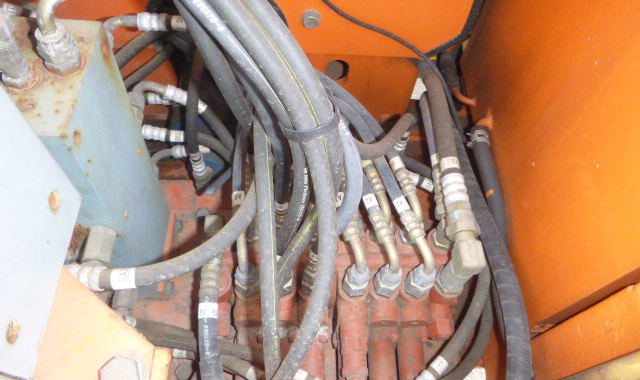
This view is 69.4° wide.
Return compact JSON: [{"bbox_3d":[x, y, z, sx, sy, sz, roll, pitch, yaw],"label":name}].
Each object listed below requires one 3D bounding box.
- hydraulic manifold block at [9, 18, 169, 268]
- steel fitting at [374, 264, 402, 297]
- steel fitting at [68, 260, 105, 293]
[{"bbox_3d":[-0.303,-0.004,0.631,0.101,0.409,0.166,0,56,-5],"label":"hydraulic manifold block"},{"bbox_3d":[0.072,0.092,0.475,0.028,0.029,0.028,3,60,-6],"label":"steel fitting"},{"bbox_3d":[-0.226,0.085,0.450,0.036,0.025,0.025,-4,60,5],"label":"steel fitting"}]

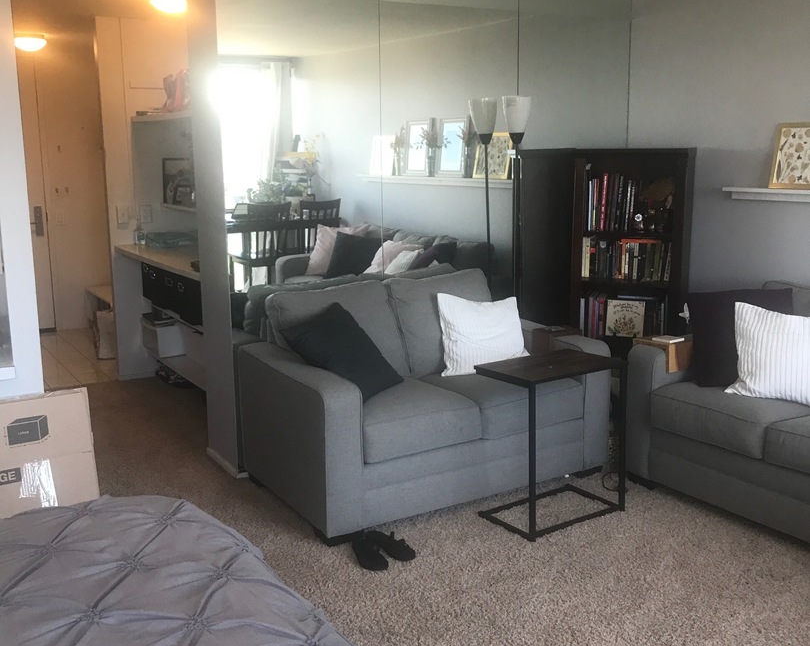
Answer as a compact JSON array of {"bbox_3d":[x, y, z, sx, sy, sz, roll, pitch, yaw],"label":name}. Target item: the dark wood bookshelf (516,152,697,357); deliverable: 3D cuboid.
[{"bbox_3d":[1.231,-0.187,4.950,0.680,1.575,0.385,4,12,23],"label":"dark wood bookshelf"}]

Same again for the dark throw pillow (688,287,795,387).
[{"bbox_3d":[1.625,0.065,4.220,0.480,0.460,0.160,3,-8,15],"label":"dark throw pillow"}]

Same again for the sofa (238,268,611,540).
[{"bbox_3d":[0.103,0.290,4.214,1.505,0.945,0.910,-7,13,-30],"label":"sofa"}]

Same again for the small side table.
[{"bbox_3d":[0.641,0.512,3.804,0.550,0.665,0.360,-7,13,-30],"label":"small side table"}]

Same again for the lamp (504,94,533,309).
[{"bbox_3d":[0.603,-0.285,4.771,0.260,1.850,0.260,-7,13,-30],"label":"lamp"}]

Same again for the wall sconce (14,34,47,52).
[{"bbox_3d":[-2.763,-2.078,6.447,0.250,0.110,0.250,-7,13,-30],"label":"wall sconce"}]

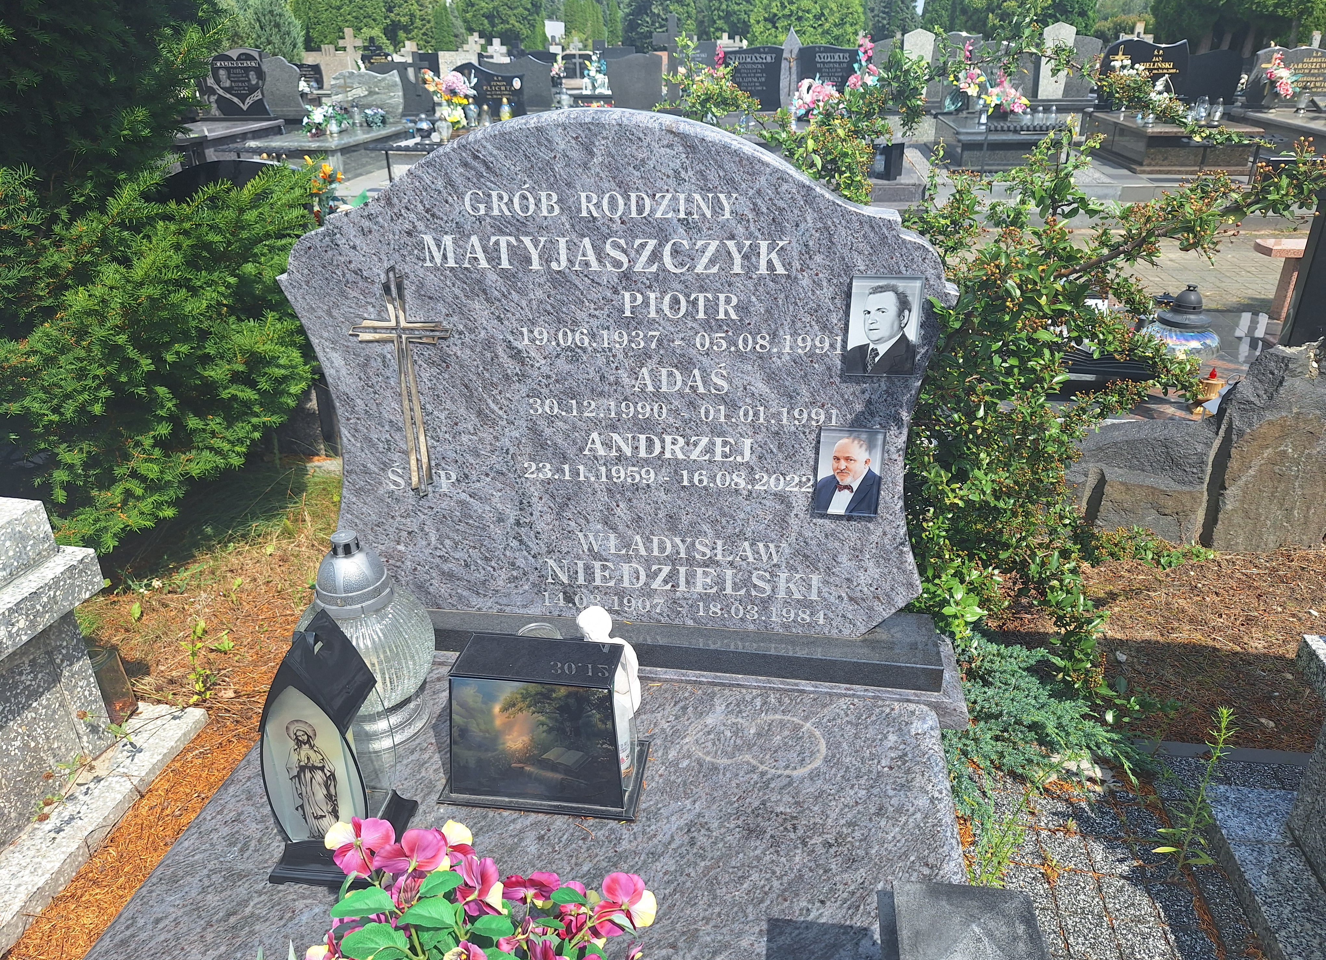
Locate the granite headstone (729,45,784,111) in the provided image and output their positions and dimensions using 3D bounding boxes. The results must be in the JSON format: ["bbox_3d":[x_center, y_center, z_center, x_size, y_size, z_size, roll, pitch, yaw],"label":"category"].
[{"bbox_3d":[1.089,-4.769,10.464,0.709,0.703,0.080,3,28,8],"label":"granite headstone"}]

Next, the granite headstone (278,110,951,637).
[{"bbox_3d":[-0.086,-0.140,1.411,1.030,0.835,0.065,3,25,8],"label":"granite headstone"}]

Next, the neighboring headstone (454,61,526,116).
[{"bbox_3d":[-2.023,-4.583,10.339,0.892,0.580,0.080,3,28,8],"label":"neighboring headstone"}]

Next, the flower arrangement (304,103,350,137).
[{"bbox_3d":[-3.543,-3.858,9.360,0.475,0.306,0.320,3,28,8],"label":"flower arrangement"}]

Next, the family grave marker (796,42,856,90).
[{"bbox_3d":[1.925,-4.694,10.282,0.688,0.693,0.080,3,28,8],"label":"family grave marker"}]

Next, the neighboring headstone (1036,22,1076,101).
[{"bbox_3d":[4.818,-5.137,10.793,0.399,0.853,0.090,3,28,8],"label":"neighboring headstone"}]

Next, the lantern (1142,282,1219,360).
[{"bbox_3d":[1.599,-0.488,2.722,0.220,0.233,0.220,3,28,8],"label":"lantern"}]

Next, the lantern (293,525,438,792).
[{"bbox_3d":[-0.469,0.240,1.382,0.213,0.360,0.213,3,27,8],"label":"lantern"}]

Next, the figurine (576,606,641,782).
[{"bbox_3d":[-0.084,0.289,1.400,0.100,0.210,0.100,-18,32,-28],"label":"figurine"}]

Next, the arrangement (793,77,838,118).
[{"bbox_3d":[1.665,-4.154,9.550,0.502,0.417,0.330,3,28,8],"label":"arrangement"}]

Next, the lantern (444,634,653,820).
[{"bbox_3d":[-0.176,0.349,1.291,0.290,0.210,0.155,3,28,8],"label":"lantern"}]

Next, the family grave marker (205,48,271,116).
[{"bbox_3d":[-5.371,-4.950,10.989,0.930,0.770,0.100,3,27,8],"label":"family grave marker"}]

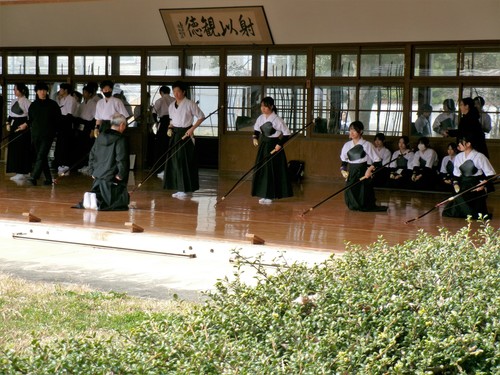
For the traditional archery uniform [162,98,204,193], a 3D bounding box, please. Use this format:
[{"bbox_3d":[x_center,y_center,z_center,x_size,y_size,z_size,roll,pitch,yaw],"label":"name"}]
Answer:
[{"bbox_3d":[-0.993,-0.627,20.500,0.620,1.380,0.420,3,5,33],"label":"traditional archery uniform"}]

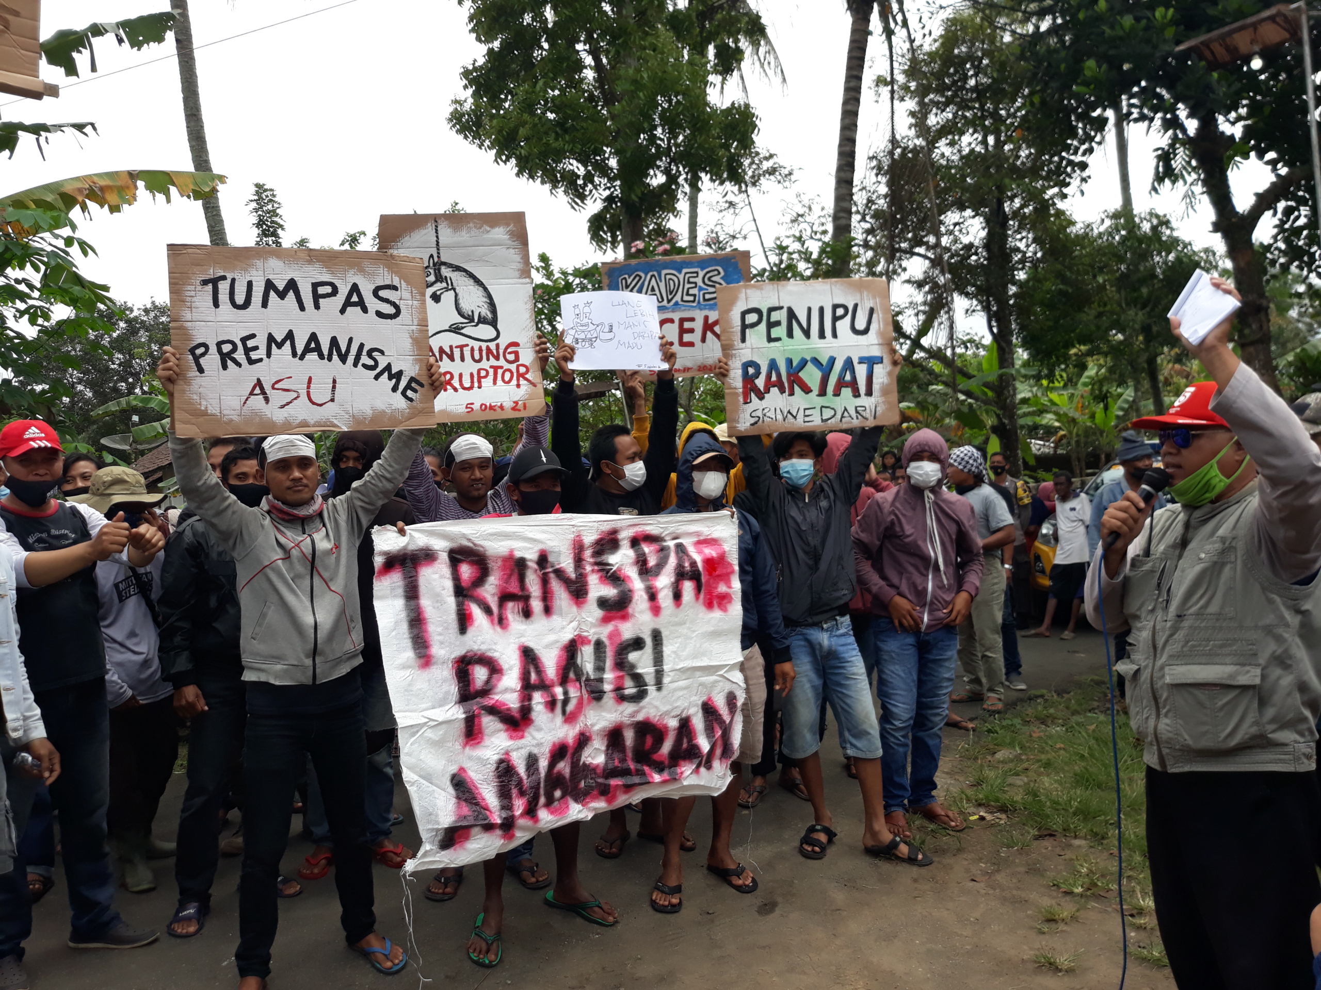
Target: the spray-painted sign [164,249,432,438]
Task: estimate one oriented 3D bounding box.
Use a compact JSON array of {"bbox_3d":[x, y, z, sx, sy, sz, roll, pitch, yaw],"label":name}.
[{"bbox_3d":[-1.050,-0.455,3.060,0.740,0.540,0.030,-4,0,-27],"label":"spray-painted sign"}]

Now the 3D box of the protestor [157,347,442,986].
[{"bbox_3d":[-1.081,0.494,3.089,0.790,1.870,0.460,-1,2,-28],"label":"protestor"}]

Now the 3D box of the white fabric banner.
[{"bbox_3d":[-0.260,0.570,3.270,1.200,1.020,0.140,-3,4,-25],"label":"white fabric banner"}]

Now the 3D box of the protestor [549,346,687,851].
[{"bbox_3d":[-0.175,0.393,4.116,0.540,2.000,0.440,0,2,-13],"label":"protestor"}]

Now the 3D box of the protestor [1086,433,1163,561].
[{"bbox_3d":[2.901,0.494,6.400,0.540,1.710,0.380,-1,1,-23],"label":"protestor"}]

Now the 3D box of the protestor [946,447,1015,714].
[{"bbox_3d":[2.053,0.519,6.600,0.500,1.670,0.420,0,1,41],"label":"protestor"}]

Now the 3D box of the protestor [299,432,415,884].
[{"bbox_3d":[-1.168,0.573,3.972,0.490,1.650,0.380,-1,2,-18],"label":"protestor"}]

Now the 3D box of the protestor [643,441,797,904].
[{"bbox_3d":[0.220,0.588,3.750,0.550,1.660,0.470,-1,1,-14],"label":"protestor"}]

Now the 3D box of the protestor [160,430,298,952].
[{"bbox_3d":[-1.501,0.612,3.573,0.490,1.600,0.420,-1,2,-24],"label":"protestor"}]

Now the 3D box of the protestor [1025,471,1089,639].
[{"bbox_3d":[3.707,0.504,9.600,0.500,1.570,0.450,0,1,23],"label":"protestor"}]

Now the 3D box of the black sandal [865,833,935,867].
[{"bbox_3d":[0.925,1.358,3.998,0.275,0.085,0.105,1,2,31],"label":"black sandal"}]

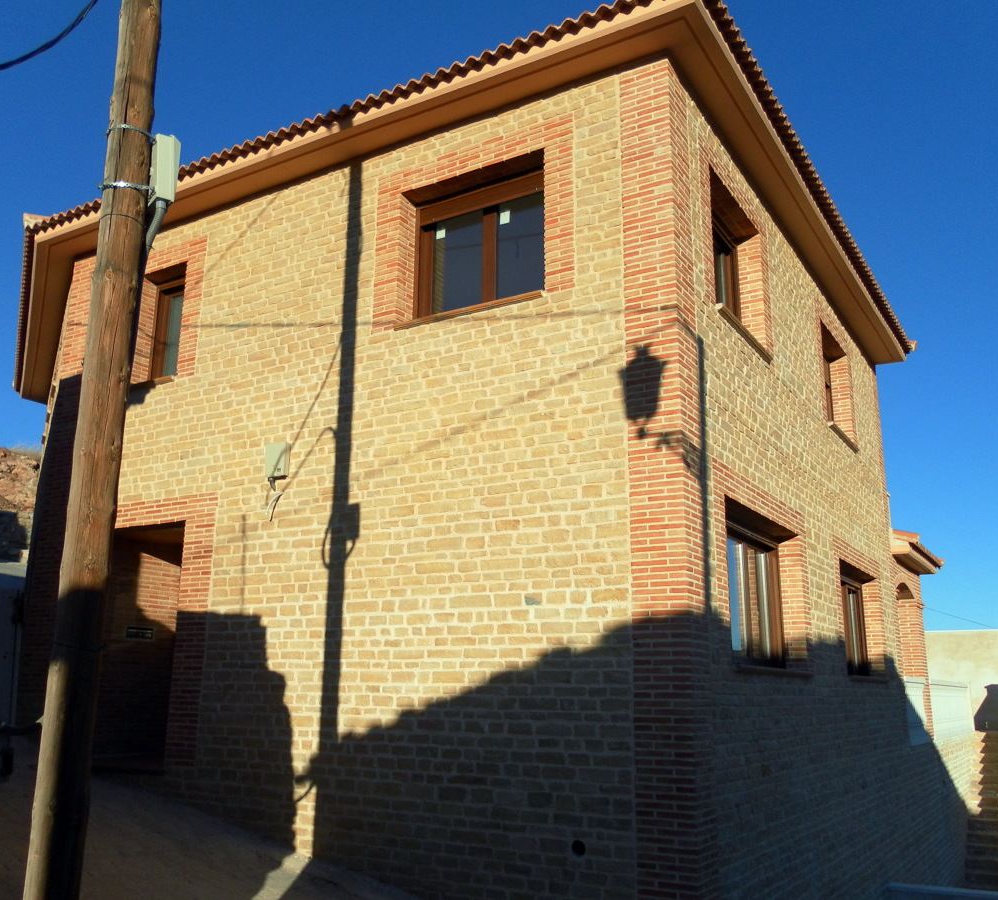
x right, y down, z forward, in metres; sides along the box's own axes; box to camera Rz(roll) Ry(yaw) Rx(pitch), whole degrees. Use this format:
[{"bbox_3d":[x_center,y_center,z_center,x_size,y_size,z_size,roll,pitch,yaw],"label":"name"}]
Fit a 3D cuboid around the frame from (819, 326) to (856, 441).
[{"bbox_3d":[4.212,-0.810,12.366,0.210,1.285,1.441,-8,-17,30],"label":"frame"}]

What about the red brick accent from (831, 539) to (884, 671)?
[{"bbox_3d":[4.380,2.007,11.982,0.210,1.534,2.677,-8,-17,30],"label":"red brick accent"}]

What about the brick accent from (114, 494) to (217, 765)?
[{"bbox_3d":[-3.538,1.811,9.818,1.988,2.588,0.250,-8,-17,31],"label":"brick accent"}]

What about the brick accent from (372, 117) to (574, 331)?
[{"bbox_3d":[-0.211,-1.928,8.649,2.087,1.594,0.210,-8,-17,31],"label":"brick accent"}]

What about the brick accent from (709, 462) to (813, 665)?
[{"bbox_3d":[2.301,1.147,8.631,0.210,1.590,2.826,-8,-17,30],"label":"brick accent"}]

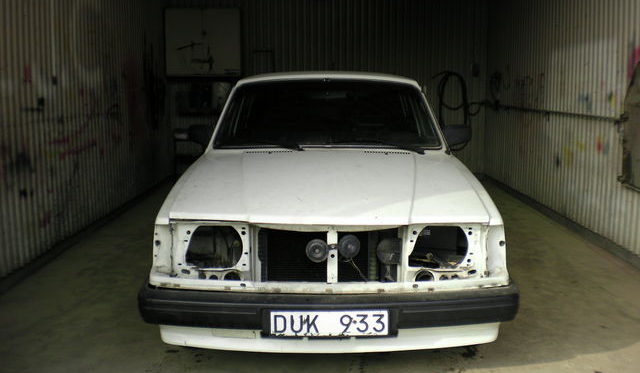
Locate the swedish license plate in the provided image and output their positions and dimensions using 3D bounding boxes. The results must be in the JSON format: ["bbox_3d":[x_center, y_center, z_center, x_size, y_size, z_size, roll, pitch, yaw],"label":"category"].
[{"bbox_3d":[0.040,0.554,2.625,0.480,0.110,0.020,0,9,0],"label":"swedish license plate"}]

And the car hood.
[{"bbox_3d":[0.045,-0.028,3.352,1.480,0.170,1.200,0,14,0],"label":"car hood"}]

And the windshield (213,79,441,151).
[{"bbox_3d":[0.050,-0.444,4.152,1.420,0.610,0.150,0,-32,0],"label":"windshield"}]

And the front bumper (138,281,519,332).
[{"bbox_3d":[0.039,0.495,2.833,1.680,0.160,0.420,0,9,0],"label":"front bumper"}]

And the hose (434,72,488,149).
[{"bbox_3d":[1.956,-1.044,9.000,0.780,1.120,0.150,0,9,0],"label":"hose"}]

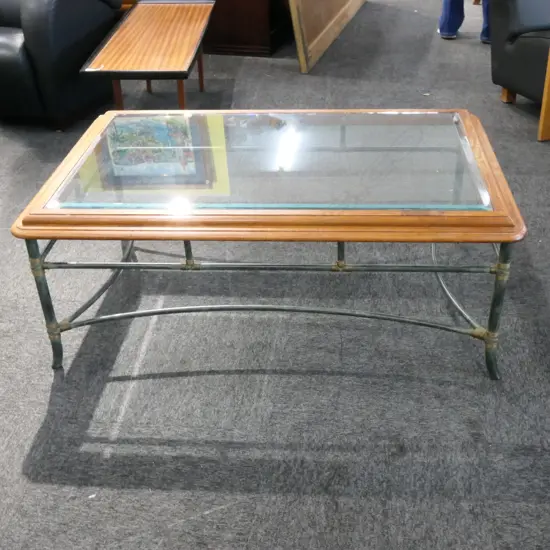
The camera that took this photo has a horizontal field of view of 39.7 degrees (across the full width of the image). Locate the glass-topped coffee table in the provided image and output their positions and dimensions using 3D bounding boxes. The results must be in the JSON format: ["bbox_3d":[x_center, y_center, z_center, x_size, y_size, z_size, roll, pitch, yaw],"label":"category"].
[{"bbox_3d":[0.008,-0.136,2.249,1.240,0.472,0.825,1,32,5],"label":"glass-topped coffee table"}]

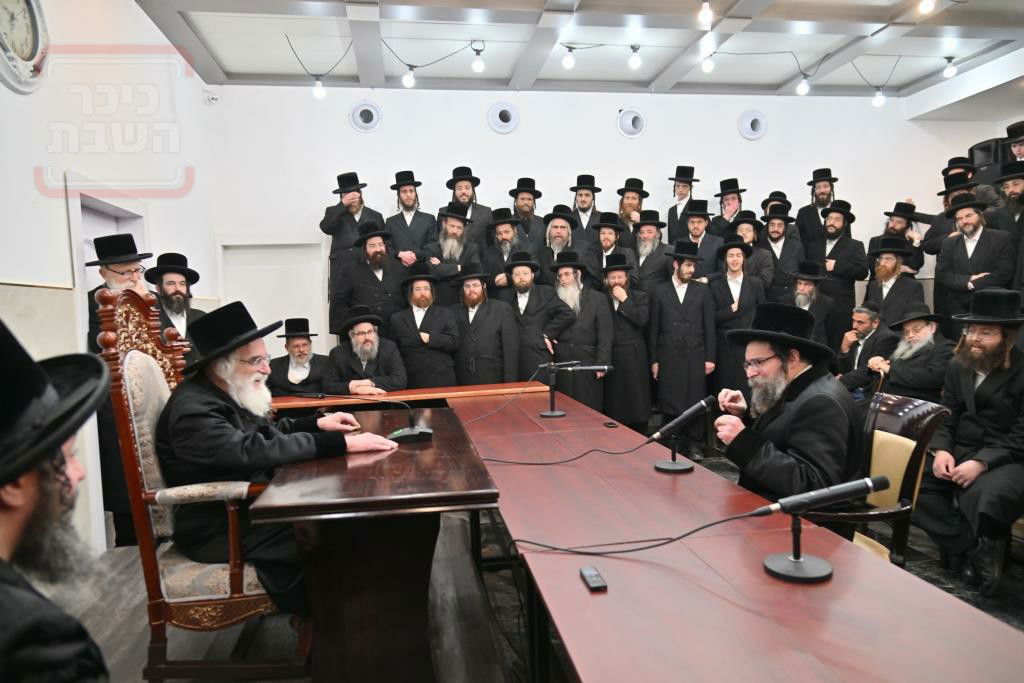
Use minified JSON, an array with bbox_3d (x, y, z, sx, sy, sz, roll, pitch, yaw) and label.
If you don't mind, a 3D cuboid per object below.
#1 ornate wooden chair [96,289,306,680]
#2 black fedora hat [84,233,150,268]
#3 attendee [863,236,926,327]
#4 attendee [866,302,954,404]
[{"bbox_3d":[-1.107,0.513,2.793,0.720,1.440,0.720,-2,3,-7],"label":"ornate wooden chair"},{"bbox_3d":[-2.268,-0.527,3.930,0.370,0.155,0.325,-7,10,18],"label":"black fedora hat"},{"bbox_3d":[3.298,0.024,5.870,0.340,1.830,0.520,-4,4,-41],"label":"attendee"},{"bbox_3d":[2.560,0.399,4.408,0.800,1.280,0.580,-3,3,-25],"label":"attendee"}]

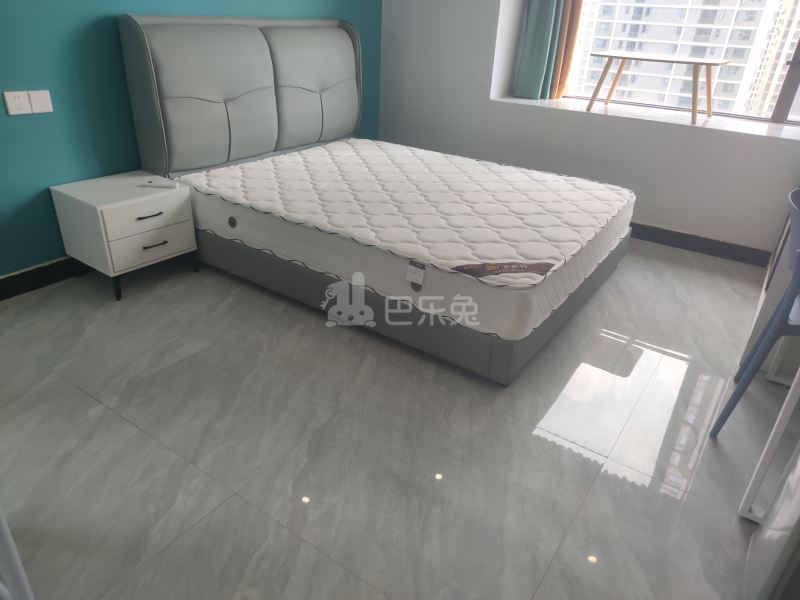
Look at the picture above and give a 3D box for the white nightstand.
[{"bbox_3d":[-1.296,-0.322,2.674,0.412,0.452,0.447,20,31,30],"label":"white nightstand"}]

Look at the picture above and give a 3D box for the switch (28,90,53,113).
[{"bbox_3d":[-1.543,-0.851,2.384,0.010,0.087,0.086,19,31,30],"label":"switch"}]

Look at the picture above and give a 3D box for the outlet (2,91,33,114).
[{"bbox_3d":[-1.593,-0.823,2.320,0.010,0.087,0.087,19,31,30],"label":"outlet"}]

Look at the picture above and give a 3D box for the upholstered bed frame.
[{"bbox_3d":[0.012,-0.773,2.870,2.080,1.157,1.652,20,32,30],"label":"upholstered bed frame"}]

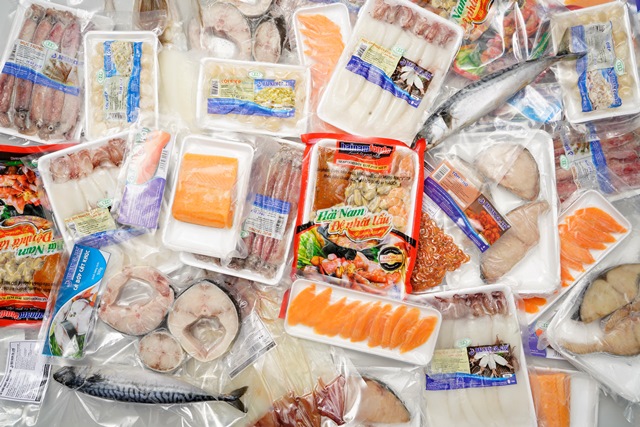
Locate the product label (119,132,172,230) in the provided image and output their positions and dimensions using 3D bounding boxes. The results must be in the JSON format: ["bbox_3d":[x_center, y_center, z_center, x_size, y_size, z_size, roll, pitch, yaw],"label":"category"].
[{"bbox_3d":[-0.285,-0.058,0.902,0.066,0.003,0.160,7,83,2],"label":"product label"}]

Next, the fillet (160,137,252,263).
[{"bbox_3d":[-0.177,-0.028,0.905,0.127,0.030,0.188,7,83,2],"label":"fillet"}]

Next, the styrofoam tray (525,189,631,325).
[{"bbox_3d":[0.387,0.071,0.905,0.246,0.022,0.089,-45,84,-4],"label":"styrofoam tray"}]

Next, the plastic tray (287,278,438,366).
[{"bbox_3d":[0.064,0.170,0.875,0.239,0.022,0.084,11,83,3],"label":"plastic tray"}]

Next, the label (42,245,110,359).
[{"bbox_3d":[-0.394,0.147,0.908,0.072,0.003,0.180,9,83,2],"label":"label"}]

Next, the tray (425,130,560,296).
[{"bbox_3d":[0.274,-0.001,0.907,0.219,0.040,0.262,-1,83,1],"label":"tray"}]

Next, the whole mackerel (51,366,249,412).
[{"bbox_3d":[-0.274,0.281,0.892,0.322,0.045,0.057,6,83,2],"label":"whole mackerel"}]

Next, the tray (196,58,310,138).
[{"bbox_3d":[-0.110,-0.191,0.929,0.184,0.028,0.123,3,83,2],"label":"tray"}]

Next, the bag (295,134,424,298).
[{"bbox_3d":[0.060,0.002,0.896,0.195,0.040,0.248,5,83,2],"label":"bag"}]

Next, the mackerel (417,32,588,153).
[{"bbox_3d":[0.286,-0.191,0.886,0.322,0.042,0.059,-28,83,-3],"label":"mackerel"}]

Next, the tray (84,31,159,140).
[{"bbox_3d":[-0.333,-0.215,0.941,0.125,0.028,0.190,-2,83,1],"label":"tray"}]

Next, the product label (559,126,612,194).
[{"bbox_3d":[0.435,-0.100,0.906,0.071,0.003,0.136,-12,83,0],"label":"product label"}]

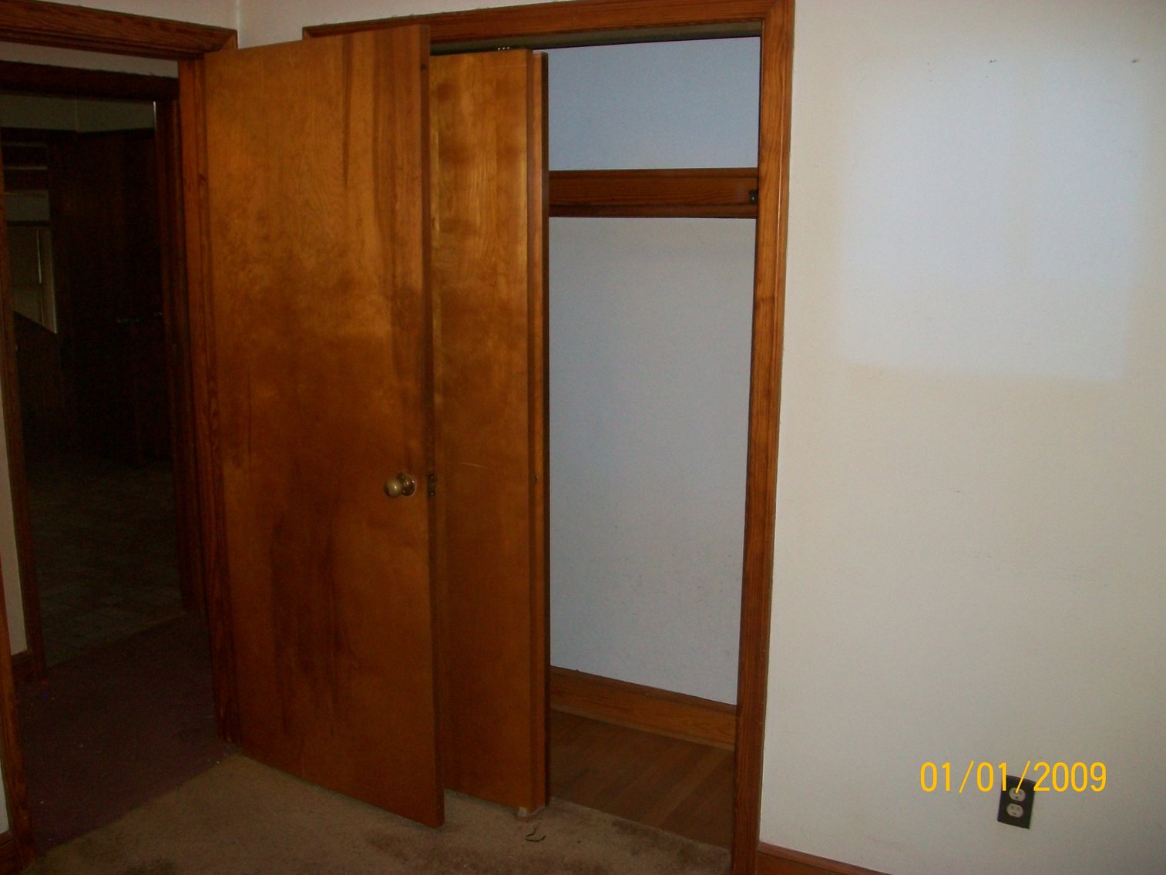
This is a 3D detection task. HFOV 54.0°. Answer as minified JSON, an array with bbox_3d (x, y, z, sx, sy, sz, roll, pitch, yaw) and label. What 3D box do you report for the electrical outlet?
[{"bbox_3d":[0.937,0.789,2.477,0.070,0.114,0.008,6,13,27],"label":"electrical outlet"}]

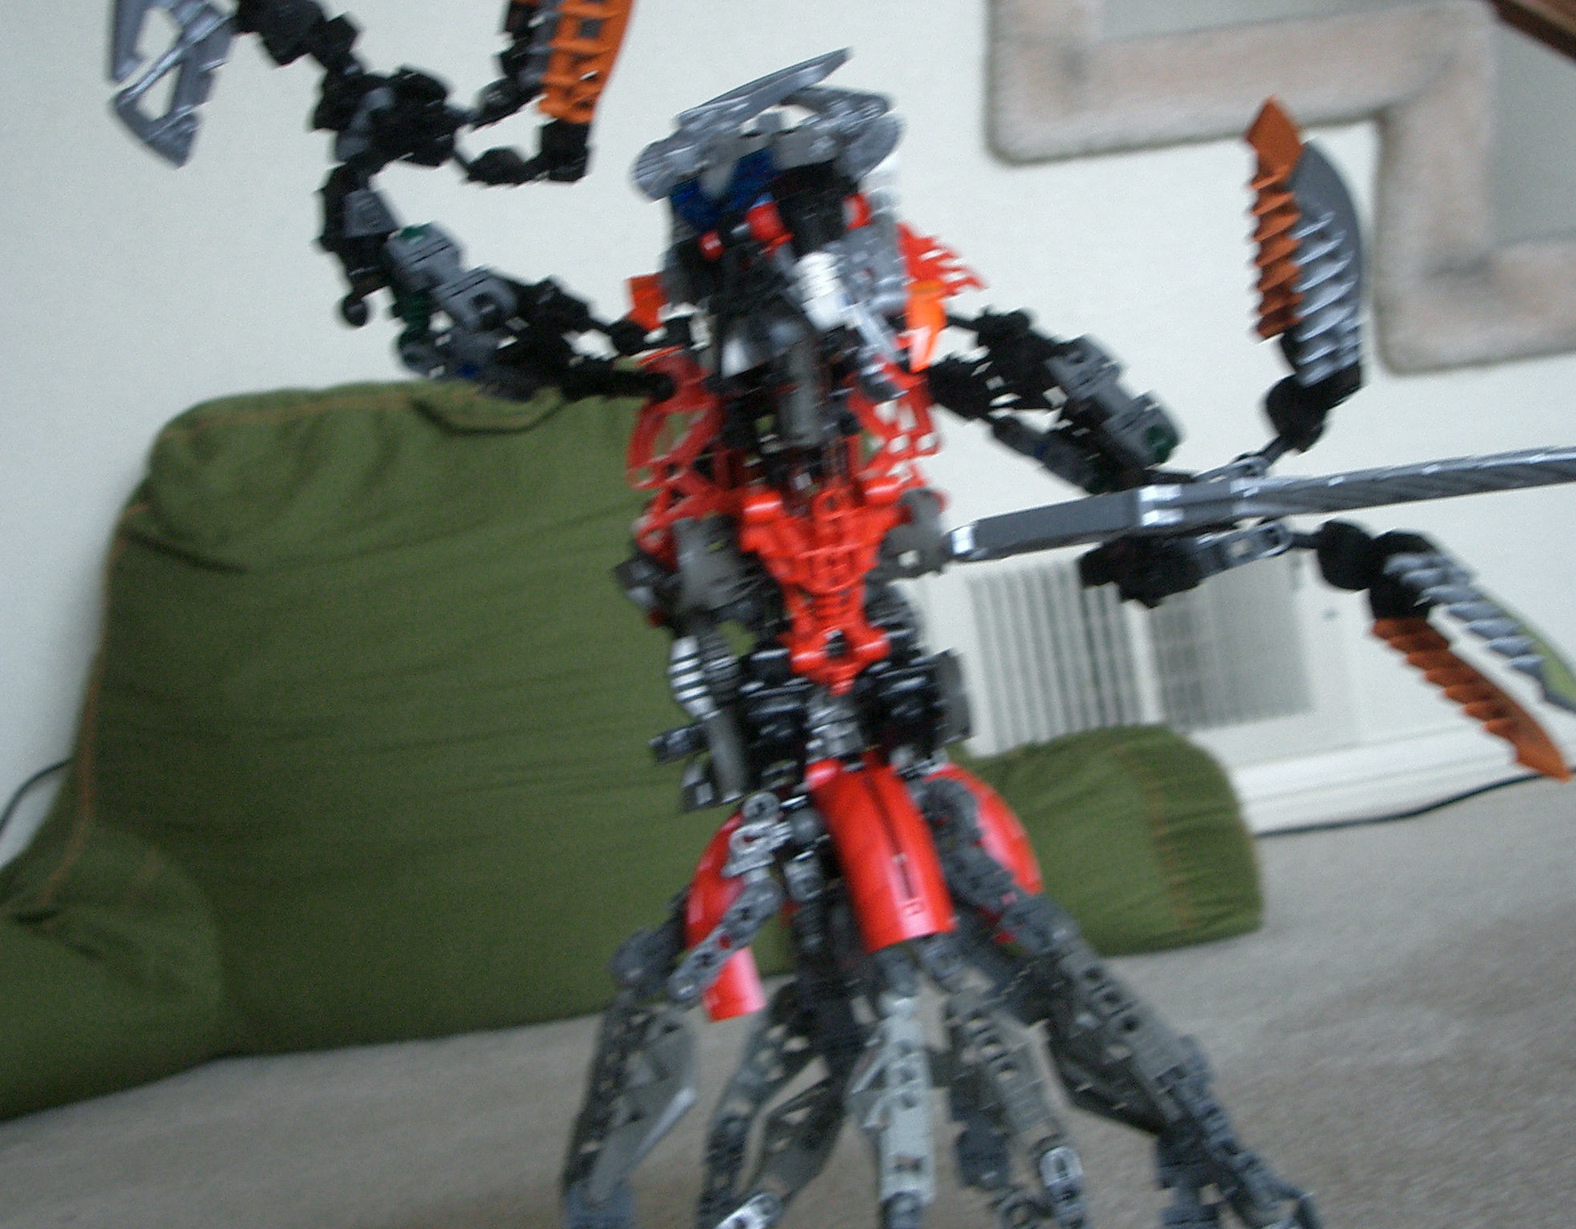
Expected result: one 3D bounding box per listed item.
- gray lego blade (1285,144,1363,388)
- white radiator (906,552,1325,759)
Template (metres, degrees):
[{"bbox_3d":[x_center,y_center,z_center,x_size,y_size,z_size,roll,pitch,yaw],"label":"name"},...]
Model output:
[{"bbox_3d":[0.133,-0.086,0.575,0.017,0.060,0.014,-4,-3,12],"label":"gray lego blade"},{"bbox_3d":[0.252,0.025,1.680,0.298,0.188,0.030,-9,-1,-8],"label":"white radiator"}]

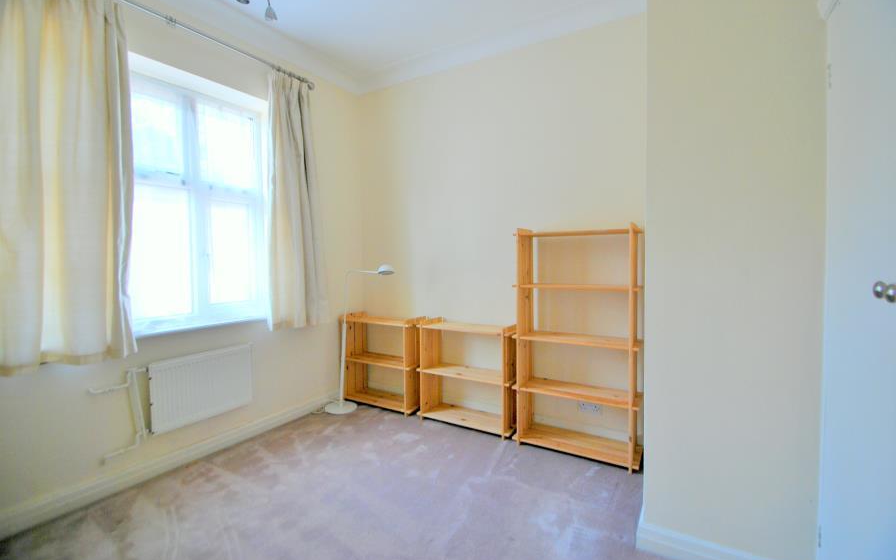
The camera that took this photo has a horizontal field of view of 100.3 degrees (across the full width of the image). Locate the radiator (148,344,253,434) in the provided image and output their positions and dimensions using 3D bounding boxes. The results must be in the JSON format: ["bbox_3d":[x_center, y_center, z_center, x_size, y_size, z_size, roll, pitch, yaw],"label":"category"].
[{"bbox_3d":[-1.488,0.641,2.281,0.071,0.393,0.565,1,3,31],"label":"radiator"}]

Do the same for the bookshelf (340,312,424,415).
[{"bbox_3d":[-0.552,0.686,3.169,0.756,0.752,0.262,1,3,31],"label":"bookshelf"}]

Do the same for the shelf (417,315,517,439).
[{"bbox_3d":[0.147,0.696,2.767,0.754,0.752,0.262,1,3,31],"label":"shelf"}]

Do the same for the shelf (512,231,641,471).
[{"bbox_3d":[0.798,0.378,2.336,0.737,1.408,0.262,1,3,31],"label":"shelf"}]

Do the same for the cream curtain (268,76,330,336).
[{"bbox_3d":[-1.109,-0.554,2.798,0.113,1.818,0.470,1,3,31],"label":"cream curtain"}]

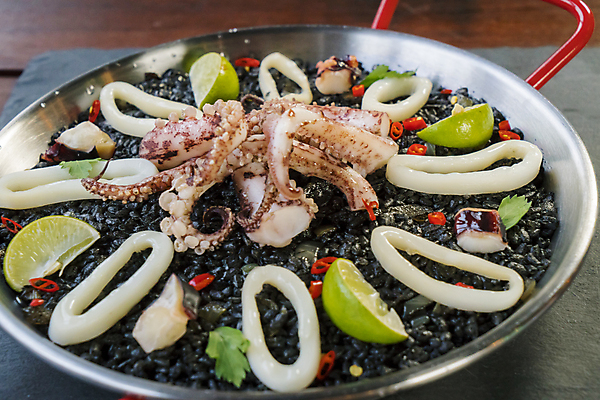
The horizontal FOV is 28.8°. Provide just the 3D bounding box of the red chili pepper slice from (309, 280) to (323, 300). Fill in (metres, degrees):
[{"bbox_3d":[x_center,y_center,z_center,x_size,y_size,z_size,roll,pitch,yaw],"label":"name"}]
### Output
[{"bbox_3d":[0.008,0.045,0.583,0.008,0.007,0.009,-4,37,0],"label":"red chili pepper slice"}]

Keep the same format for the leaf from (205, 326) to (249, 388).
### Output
[{"bbox_3d":[-0.033,0.073,0.544,0.021,0.008,0.031,-12,37,-9],"label":"leaf"}]

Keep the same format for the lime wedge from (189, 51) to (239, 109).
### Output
[{"bbox_3d":[-0.053,-0.075,0.728,0.029,0.030,0.047,-10,37,-8],"label":"lime wedge"}]

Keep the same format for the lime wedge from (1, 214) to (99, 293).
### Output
[{"bbox_3d":[-0.136,0.019,0.617,0.027,0.024,0.056,26,46,34],"label":"lime wedge"}]

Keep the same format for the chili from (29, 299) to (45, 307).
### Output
[{"bbox_3d":[-0.132,0.051,0.586,0.008,0.003,0.004,4,37,11],"label":"chili"}]

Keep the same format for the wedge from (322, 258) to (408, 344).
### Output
[{"bbox_3d":[0.031,0.047,0.553,0.026,0.029,0.049,-28,42,-28],"label":"wedge"}]

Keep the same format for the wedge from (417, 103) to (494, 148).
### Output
[{"bbox_3d":[0.091,-0.046,0.678,0.051,0.027,0.026,-20,39,-20],"label":"wedge"}]

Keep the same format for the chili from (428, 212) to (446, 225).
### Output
[{"bbox_3d":[0.073,0.010,0.624,0.009,0.006,0.007,-4,37,0],"label":"chili"}]

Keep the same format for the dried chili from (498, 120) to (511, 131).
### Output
[{"bbox_3d":[0.121,-0.044,0.691,0.007,0.005,0.006,-4,37,0],"label":"dried chili"}]

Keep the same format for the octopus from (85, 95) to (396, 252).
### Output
[{"bbox_3d":[-0.035,-0.017,0.640,0.178,0.043,0.095,-4,37,0],"label":"octopus"}]

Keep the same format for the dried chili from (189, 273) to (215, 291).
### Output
[{"bbox_3d":[-0.050,0.041,0.593,0.013,0.007,0.008,-23,41,-23],"label":"dried chili"}]

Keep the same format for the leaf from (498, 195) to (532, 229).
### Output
[{"bbox_3d":[0.113,0.006,0.616,0.019,0.007,0.025,14,40,23],"label":"leaf"}]

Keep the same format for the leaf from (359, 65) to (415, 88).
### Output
[{"bbox_3d":[0.054,-0.078,0.736,0.034,0.012,0.022,-4,37,0],"label":"leaf"}]

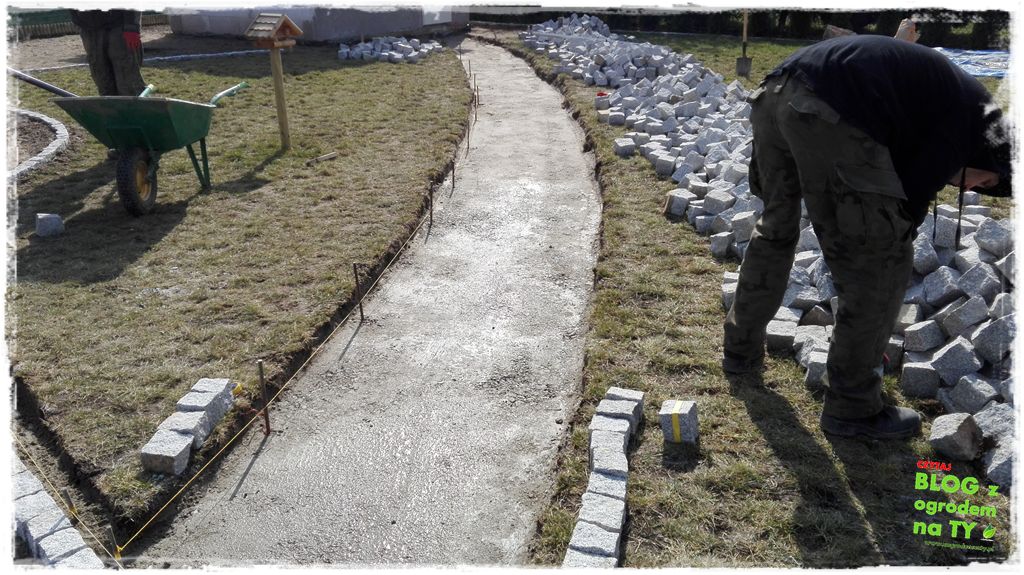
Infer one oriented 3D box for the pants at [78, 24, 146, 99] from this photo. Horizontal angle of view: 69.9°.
[{"bbox_3d":[-2.620,-1.366,4.908,0.420,0.970,0.300,-5,25,-10],"label":"pants"}]

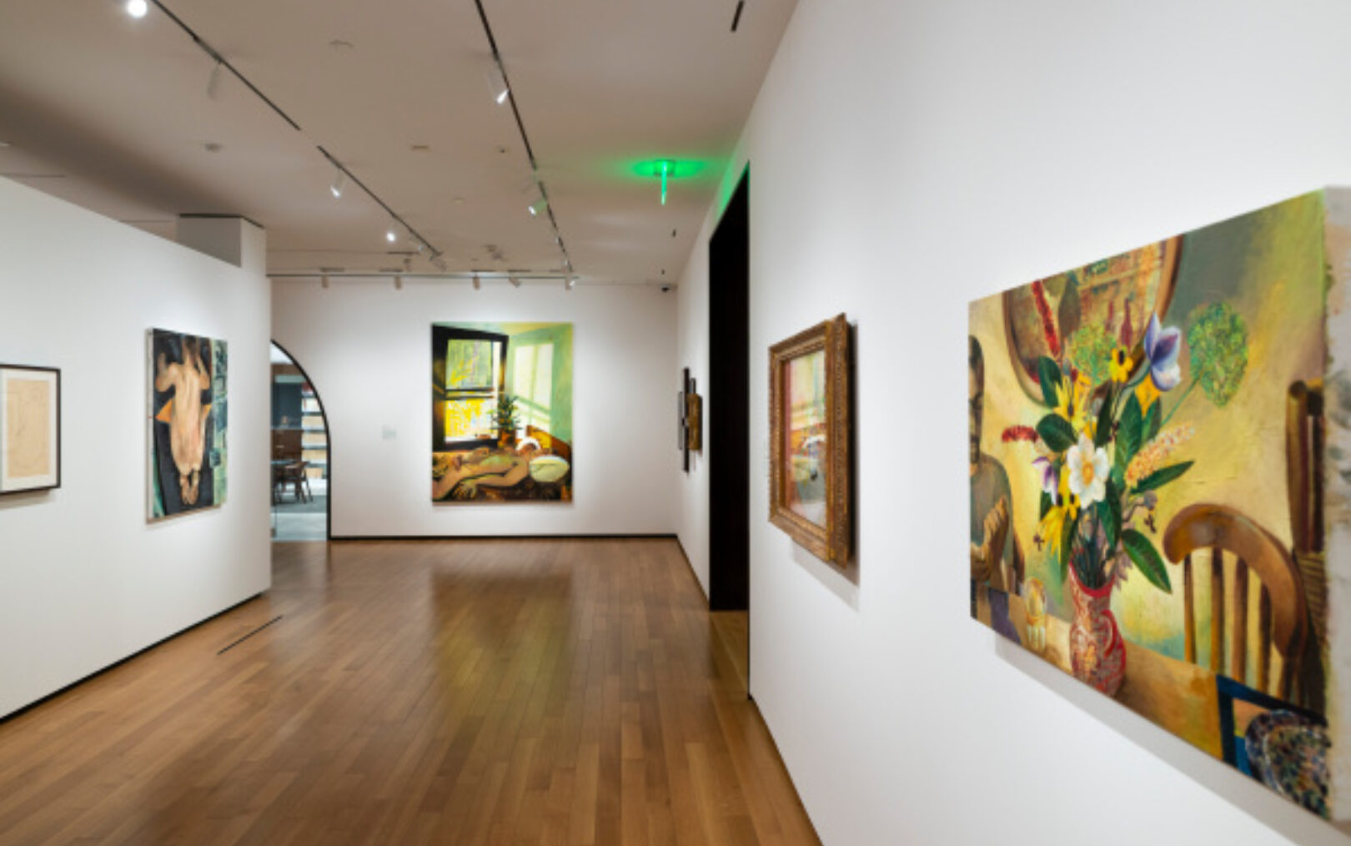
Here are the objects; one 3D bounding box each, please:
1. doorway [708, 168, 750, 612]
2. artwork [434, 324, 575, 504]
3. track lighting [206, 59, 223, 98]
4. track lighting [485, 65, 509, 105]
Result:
[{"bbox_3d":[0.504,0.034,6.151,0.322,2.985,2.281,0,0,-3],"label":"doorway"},{"bbox_3d":[-2.176,-0.129,11.378,1.764,2.271,0.050,0,0,-3],"label":"artwork"},{"bbox_3d":[-2.162,-1.611,4.227,0.070,0.151,0.111,0,1,-40],"label":"track lighting"},{"bbox_3d":[-0.818,-1.553,4.134,0.116,0.156,0.075,0,0,18],"label":"track lighting"}]

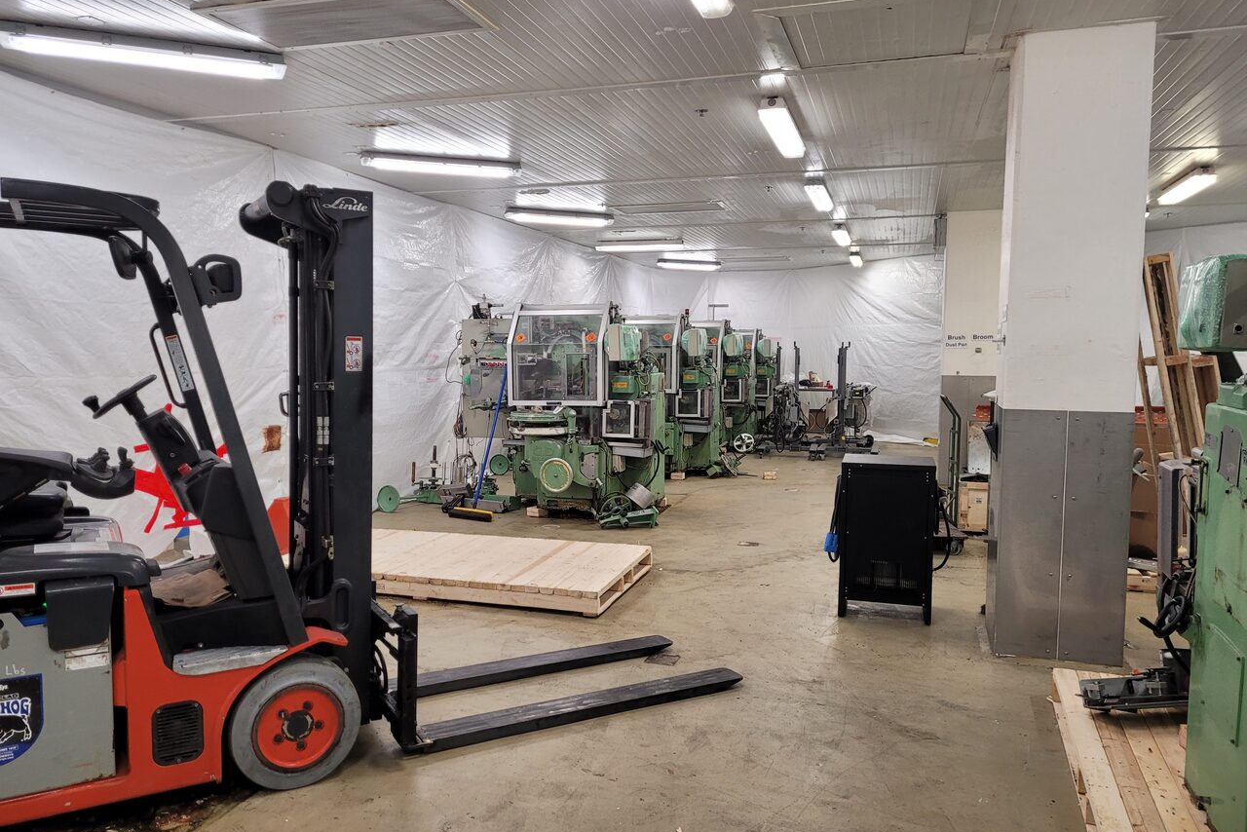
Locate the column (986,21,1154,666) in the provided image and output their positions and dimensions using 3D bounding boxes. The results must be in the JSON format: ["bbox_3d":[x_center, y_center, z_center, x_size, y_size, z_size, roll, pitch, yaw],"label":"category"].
[{"bbox_3d":[2.215,-0.321,4.730,0.567,3.002,0.567,2,4,17],"label":"column"}]

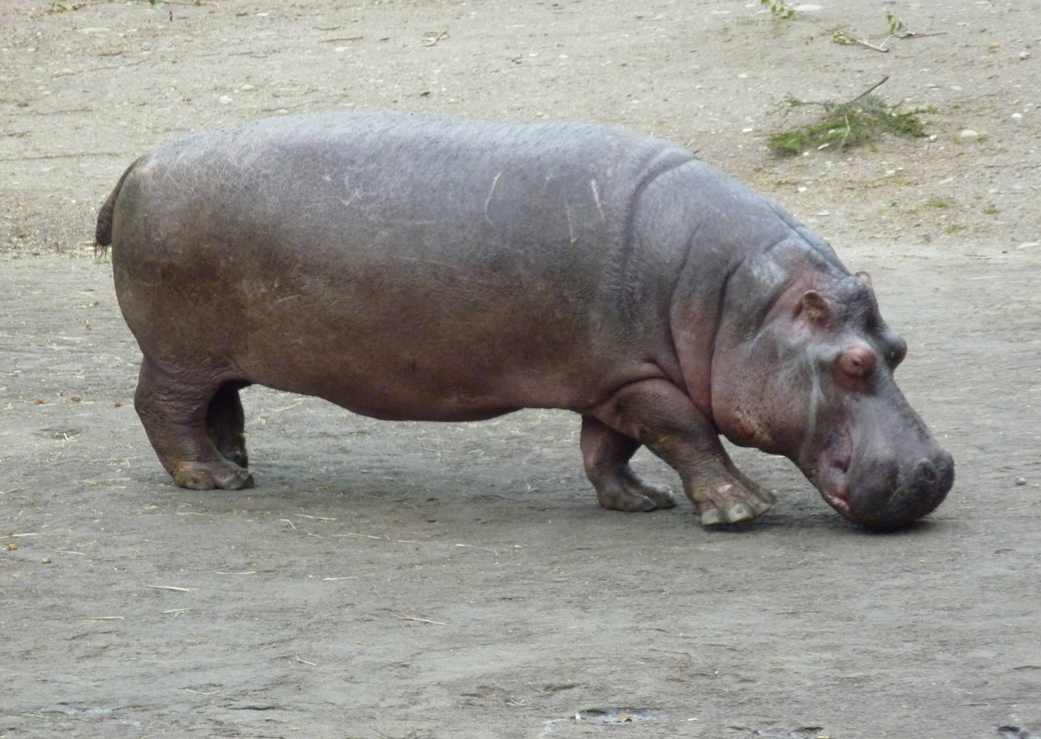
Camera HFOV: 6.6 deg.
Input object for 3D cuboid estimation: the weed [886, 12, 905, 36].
[{"bbox_3d":[1.889,-1.743,45.500,0.100,0.110,0.085,0,8,0],"label":"weed"}]

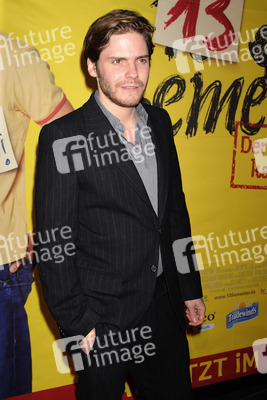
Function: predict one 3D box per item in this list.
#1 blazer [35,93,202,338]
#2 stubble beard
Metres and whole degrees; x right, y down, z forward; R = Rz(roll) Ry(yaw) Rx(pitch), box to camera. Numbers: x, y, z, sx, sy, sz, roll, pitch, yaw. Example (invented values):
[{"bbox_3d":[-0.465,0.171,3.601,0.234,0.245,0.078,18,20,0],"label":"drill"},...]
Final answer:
[{"bbox_3d":[-0.038,0.035,1.800,0.540,0.710,0.330,-7,7,-38],"label":"blazer"},{"bbox_3d":[-0.018,-0.272,1.515,0.130,0.100,0.095,-3,12,-21],"label":"stubble beard"}]

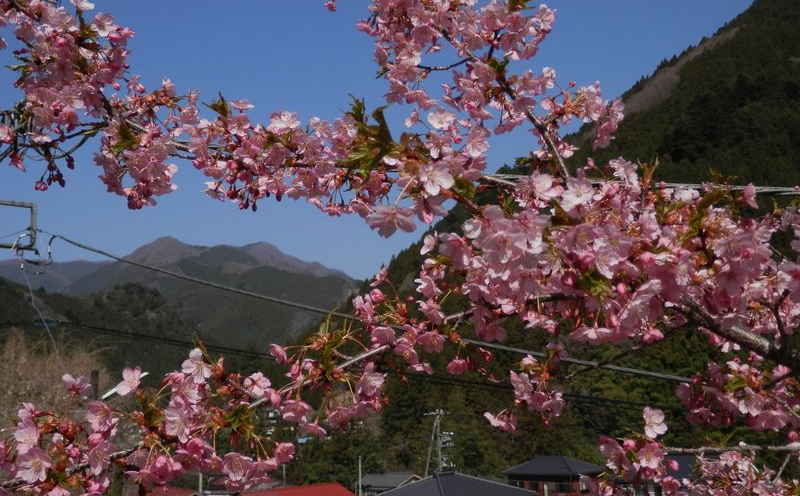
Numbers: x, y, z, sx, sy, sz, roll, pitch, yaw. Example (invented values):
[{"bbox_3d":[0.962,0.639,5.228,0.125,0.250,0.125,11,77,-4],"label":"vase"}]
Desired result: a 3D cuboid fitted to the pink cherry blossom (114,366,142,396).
[{"bbox_3d":[-0.257,0.127,0.810,0.031,0.031,0.017,-2,-30,14],"label":"pink cherry blossom"}]

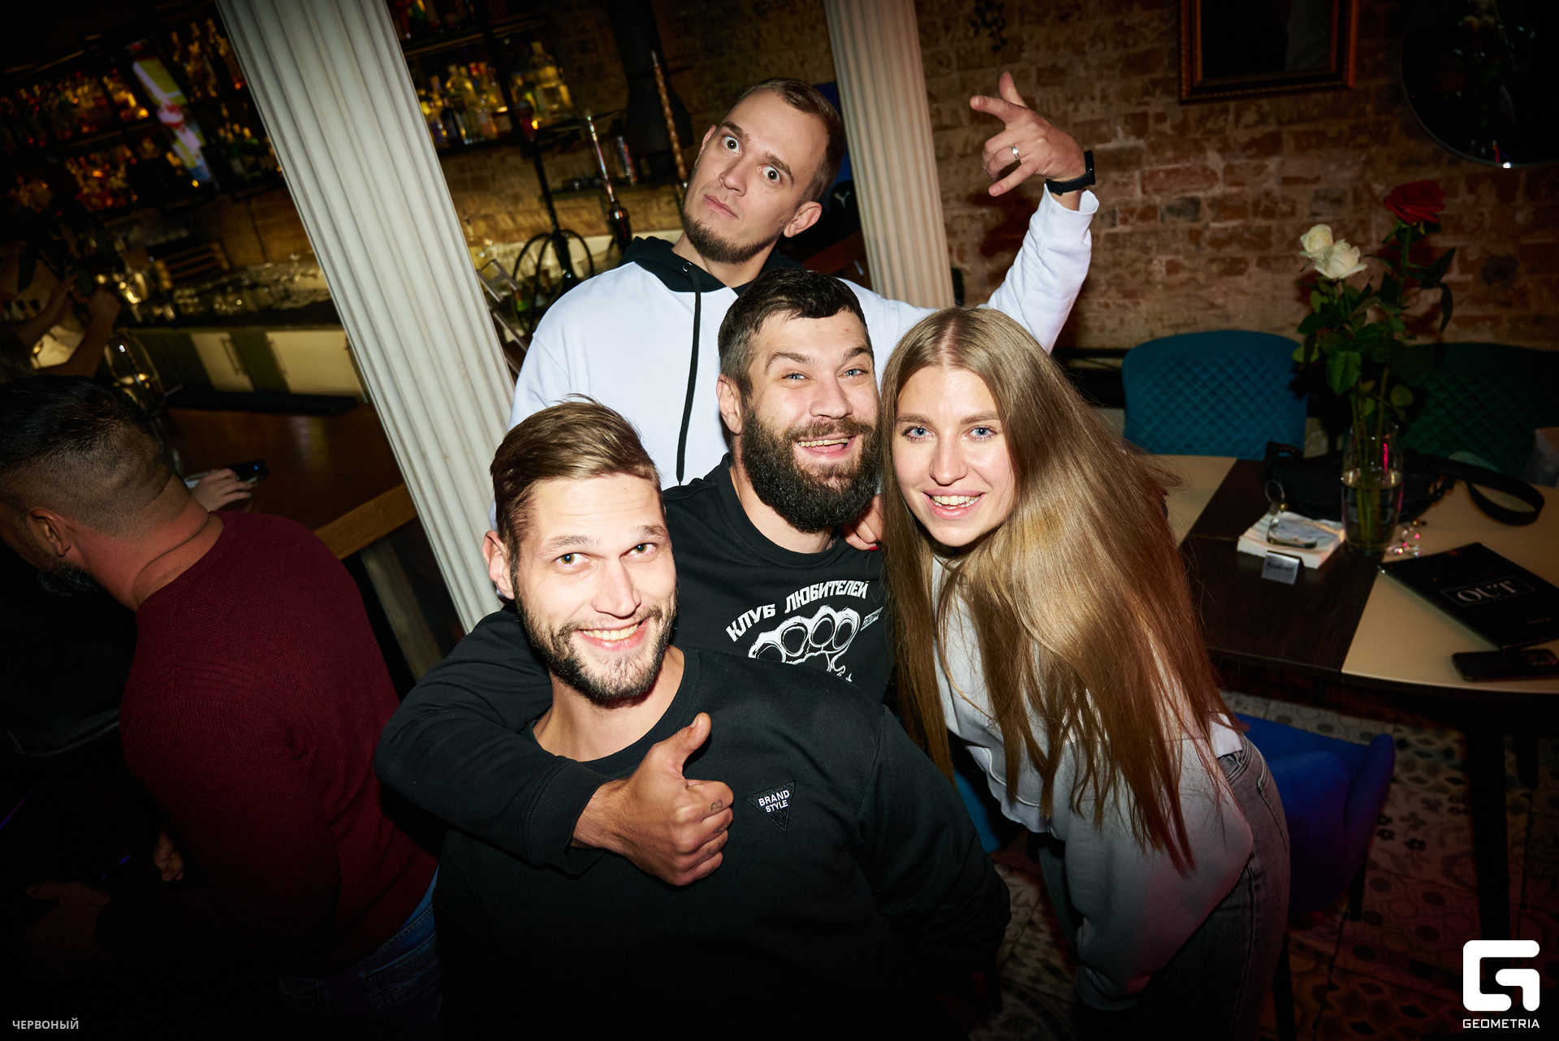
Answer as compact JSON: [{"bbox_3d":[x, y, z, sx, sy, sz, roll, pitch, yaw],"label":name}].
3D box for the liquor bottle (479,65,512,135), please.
[{"bbox_3d":[-1.217,-1.804,4.459,0.083,0.275,0.080,8,32,37],"label":"liquor bottle"}]

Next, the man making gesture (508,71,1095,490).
[{"bbox_3d":[0.083,0.284,1.748,0.800,1.860,0.450,-9,26,-6],"label":"man making gesture"}]

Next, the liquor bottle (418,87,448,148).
[{"bbox_3d":[-1.577,-1.838,4.742,0.077,0.265,0.077,8,32,37],"label":"liquor bottle"}]

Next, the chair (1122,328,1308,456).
[{"bbox_3d":[1.302,-0.068,3.158,0.540,0.830,0.580,3,30,30],"label":"chair"}]

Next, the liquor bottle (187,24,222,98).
[{"bbox_3d":[-3.028,-2.418,5.477,0.070,0.335,0.070,8,32,37],"label":"liquor bottle"}]

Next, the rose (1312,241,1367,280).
[{"bbox_3d":[1.041,-0.481,1.930,0.092,0.070,0.086,8,46,37],"label":"rose"}]

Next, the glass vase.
[{"bbox_3d":[1.194,-0.062,2.096,0.109,0.255,0.109,8,32,37],"label":"glass vase"}]

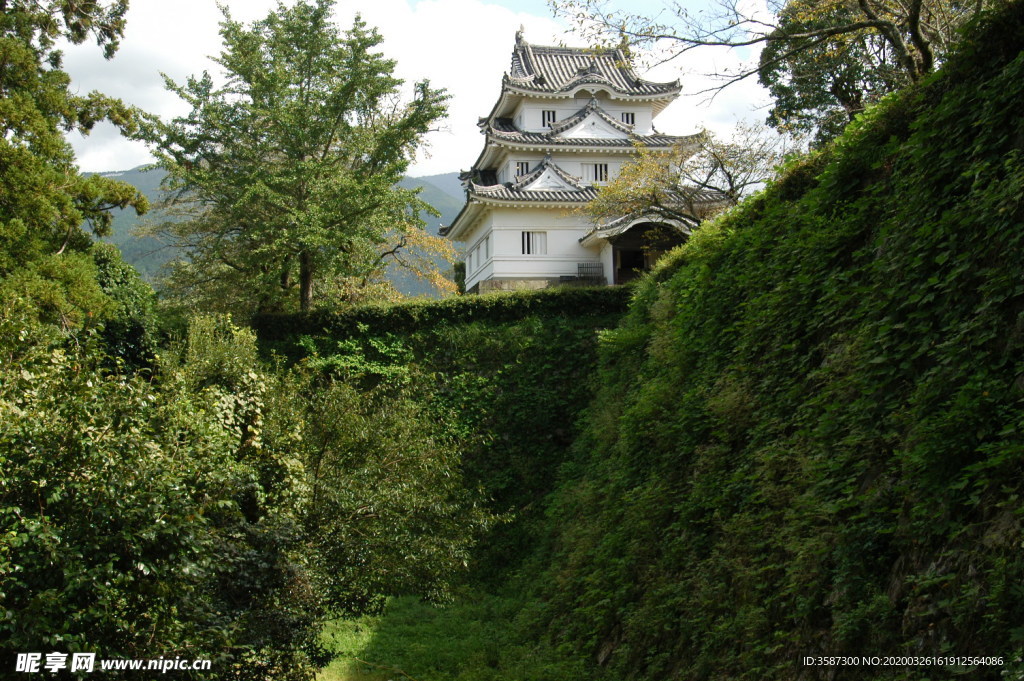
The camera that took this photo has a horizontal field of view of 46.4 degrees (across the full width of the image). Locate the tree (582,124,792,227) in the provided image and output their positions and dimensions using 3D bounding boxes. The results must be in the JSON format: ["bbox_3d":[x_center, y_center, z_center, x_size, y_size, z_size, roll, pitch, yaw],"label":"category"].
[{"bbox_3d":[7.393,-6.597,50.000,8.880,4.985,7.300,-1,-3,0],"label":"tree"}]

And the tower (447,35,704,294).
[{"bbox_3d":[3.845,-11.291,74.676,14.652,17.523,16.632,0,-4,-10],"label":"tower"}]

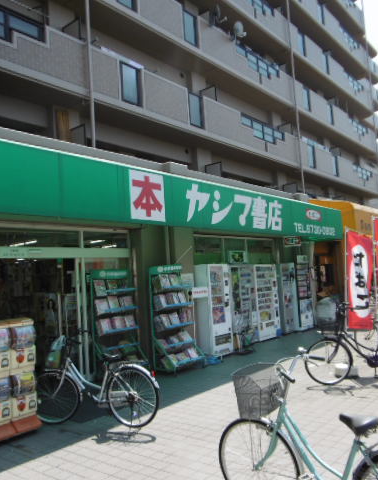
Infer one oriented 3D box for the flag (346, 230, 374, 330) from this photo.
[{"bbox_3d":[2.775,0.639,7.169,0.570,1.640,0.100,-1,-5,-25],"label":"flag"}]

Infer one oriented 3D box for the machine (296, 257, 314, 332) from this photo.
[{"bbox_3d":[3.163,1.508,12.751,0.450,2.040,0.720,-7,-6,40],"label":"machine"}]

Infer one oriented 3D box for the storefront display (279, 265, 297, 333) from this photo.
[{"bbox_3d":[2.615,1.626,12.505,0.500,1.860,0.660,-8,-7,39],"label":"storefront display"}]

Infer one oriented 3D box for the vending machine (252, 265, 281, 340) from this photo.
[{"bbox_3d":[1.770,1.565,11.266,0.650,1.830,1.040,-7,-6,40],"label":"vending machine"}]

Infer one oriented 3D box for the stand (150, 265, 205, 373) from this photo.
[{"bbox_3d":[-0.229,1.416,8.158,0.680,1.880,0.580,1,-7,-42],"label":"stand"}]

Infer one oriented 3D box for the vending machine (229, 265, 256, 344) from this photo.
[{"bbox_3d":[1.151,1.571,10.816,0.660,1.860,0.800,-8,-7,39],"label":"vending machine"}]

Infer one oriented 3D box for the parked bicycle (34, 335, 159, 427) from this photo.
[{"bbox_3d":[-1.121,1.597,5.095,1.760,1.030,0.550,-5,-5,17],"label":"parked bicycle"}]

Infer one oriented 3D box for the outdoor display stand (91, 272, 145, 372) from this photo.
[{"bbox_3d":[-1.225,1.431,7.803,0.670,1.840,0.740,-7,-6,40],"label":"outdoor display stand"}]

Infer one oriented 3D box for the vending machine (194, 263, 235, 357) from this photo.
[{"bbox_3d":[0.459,1.499,9.539,0.600,1.870,0.720,-8,-7,39],"label":"vending machine"}]

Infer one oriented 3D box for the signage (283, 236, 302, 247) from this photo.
[{"bbox_3d":[2.865,0.062,12.103,0.490,0.250,0.100,-7,-6,40],"label":"signage"}]

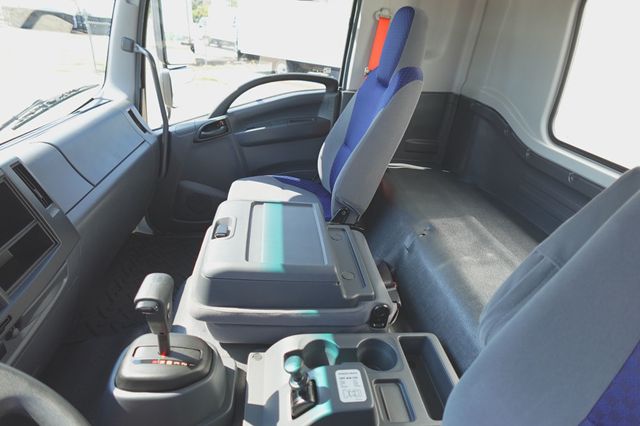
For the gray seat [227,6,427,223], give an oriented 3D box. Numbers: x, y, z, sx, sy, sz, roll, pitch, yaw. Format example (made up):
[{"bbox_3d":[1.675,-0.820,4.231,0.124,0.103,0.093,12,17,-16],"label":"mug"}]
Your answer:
[{"bbox_3d":[-0.030,-0.296,1.411,0.740,0.920,0.490,-2,29,-6],"label":"gray seat"}]

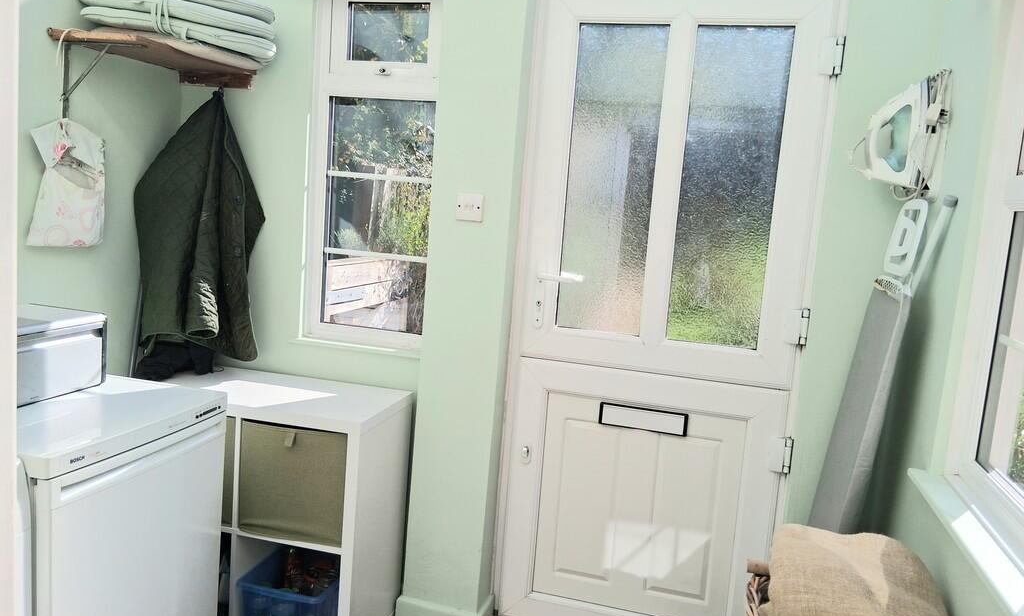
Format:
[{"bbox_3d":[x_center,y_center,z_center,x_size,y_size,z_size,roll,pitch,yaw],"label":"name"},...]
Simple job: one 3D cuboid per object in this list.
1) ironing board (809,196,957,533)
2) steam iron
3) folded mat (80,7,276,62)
[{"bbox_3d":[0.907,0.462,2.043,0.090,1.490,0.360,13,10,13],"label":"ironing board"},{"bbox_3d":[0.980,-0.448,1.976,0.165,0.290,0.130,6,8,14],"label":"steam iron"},{"bbox_3d":[-0.994,-0.830,2.354,0.365,0.058,0.430,6,8,14],"label":"folded mat"}]

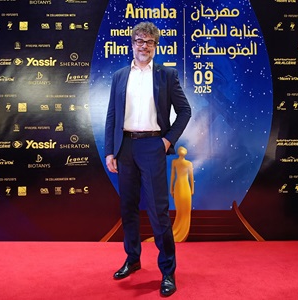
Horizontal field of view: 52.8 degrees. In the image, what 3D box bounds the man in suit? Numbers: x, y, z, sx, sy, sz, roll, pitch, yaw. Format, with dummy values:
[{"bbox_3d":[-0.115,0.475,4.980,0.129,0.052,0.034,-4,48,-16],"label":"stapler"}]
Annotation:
[{"bbox_3d":[-0.010,-0.009,2.040,0.580,1.770,0.450,-1,-2,15],"label":"man in suit"}]

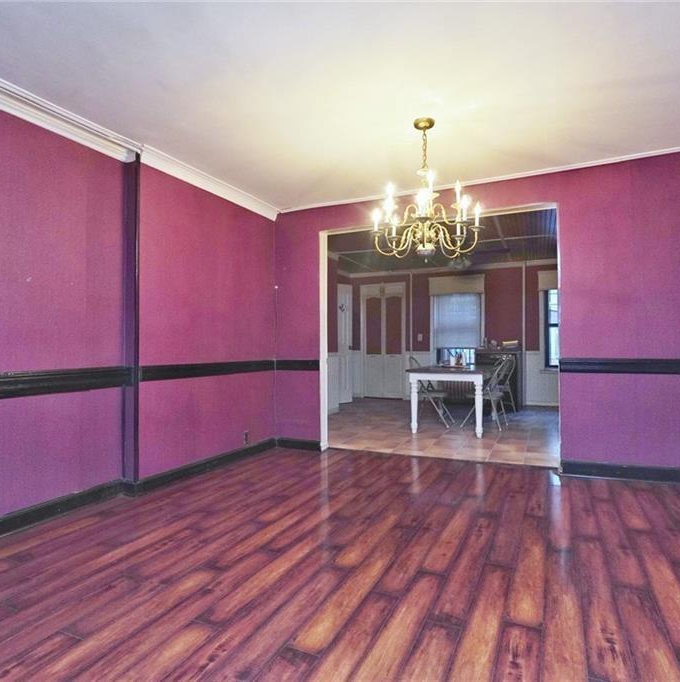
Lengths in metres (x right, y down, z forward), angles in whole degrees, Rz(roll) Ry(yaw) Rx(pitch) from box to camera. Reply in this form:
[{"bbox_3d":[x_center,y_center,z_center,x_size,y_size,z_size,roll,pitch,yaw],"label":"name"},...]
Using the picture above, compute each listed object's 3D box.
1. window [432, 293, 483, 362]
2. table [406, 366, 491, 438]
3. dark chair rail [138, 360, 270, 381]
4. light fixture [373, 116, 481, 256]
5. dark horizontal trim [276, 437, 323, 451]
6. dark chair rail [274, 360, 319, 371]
[{"bbox_3d":[2.201,-0.231,8.486,0.920,1.370,0.100,-1,-1,24],"label":"window"},{"bbox_3d":[1.505,0.725,5.890,0.900,0.750,1.580,-1,-1,24],"label":"table"},{"bbox_3d":[-1.022,0.240,3.950,0.030,0.110,1.700,-1,-1,26],"label":"dark chair rail"},{"bbox_3d":[0.552,-0.955,2.925,0.710,0.900,0.710,-1,-1,24],"label":"light fixture"},{"bbox_3d":[-0.420,1.045,4.589,0.530,0.100,0.025,-1,-1,24],"label":"dark horizontal trim"},{"bbox_3d":[-0.430,0.247,4.605,0.520,0.110,0.030,-1,-1,24],"label":"dark chair rail"}]

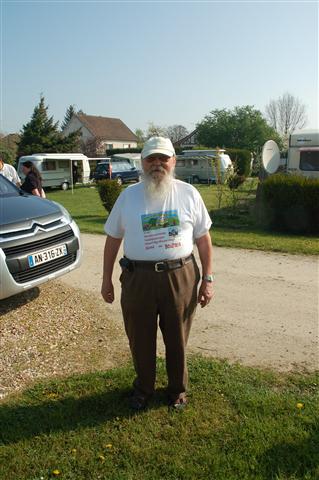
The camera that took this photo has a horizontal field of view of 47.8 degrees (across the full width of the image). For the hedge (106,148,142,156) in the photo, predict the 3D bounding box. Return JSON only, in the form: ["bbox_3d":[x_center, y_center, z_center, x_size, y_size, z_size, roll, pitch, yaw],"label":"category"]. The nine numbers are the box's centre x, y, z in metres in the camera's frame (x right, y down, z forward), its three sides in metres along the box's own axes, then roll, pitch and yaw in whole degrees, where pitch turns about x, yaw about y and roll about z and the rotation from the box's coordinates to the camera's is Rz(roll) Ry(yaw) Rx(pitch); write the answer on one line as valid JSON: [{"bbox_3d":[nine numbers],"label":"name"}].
[{"bbox_3d":[-3.517,-7.744,37.203,6.000,3.150,1.300,-1,12,-6],"label":"hedge"}]

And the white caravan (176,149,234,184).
[{"bbox_3d":[3.261,-5.739,28.938,4.600,2.600,2.050,7,13,29],"label":"white caravan"}]

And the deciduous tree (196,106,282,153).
[{"bbox_3d":[8.920,-11.032,40.603,9.600,8.200,8.500,0,12,0],"label":"deciduous tree"}]

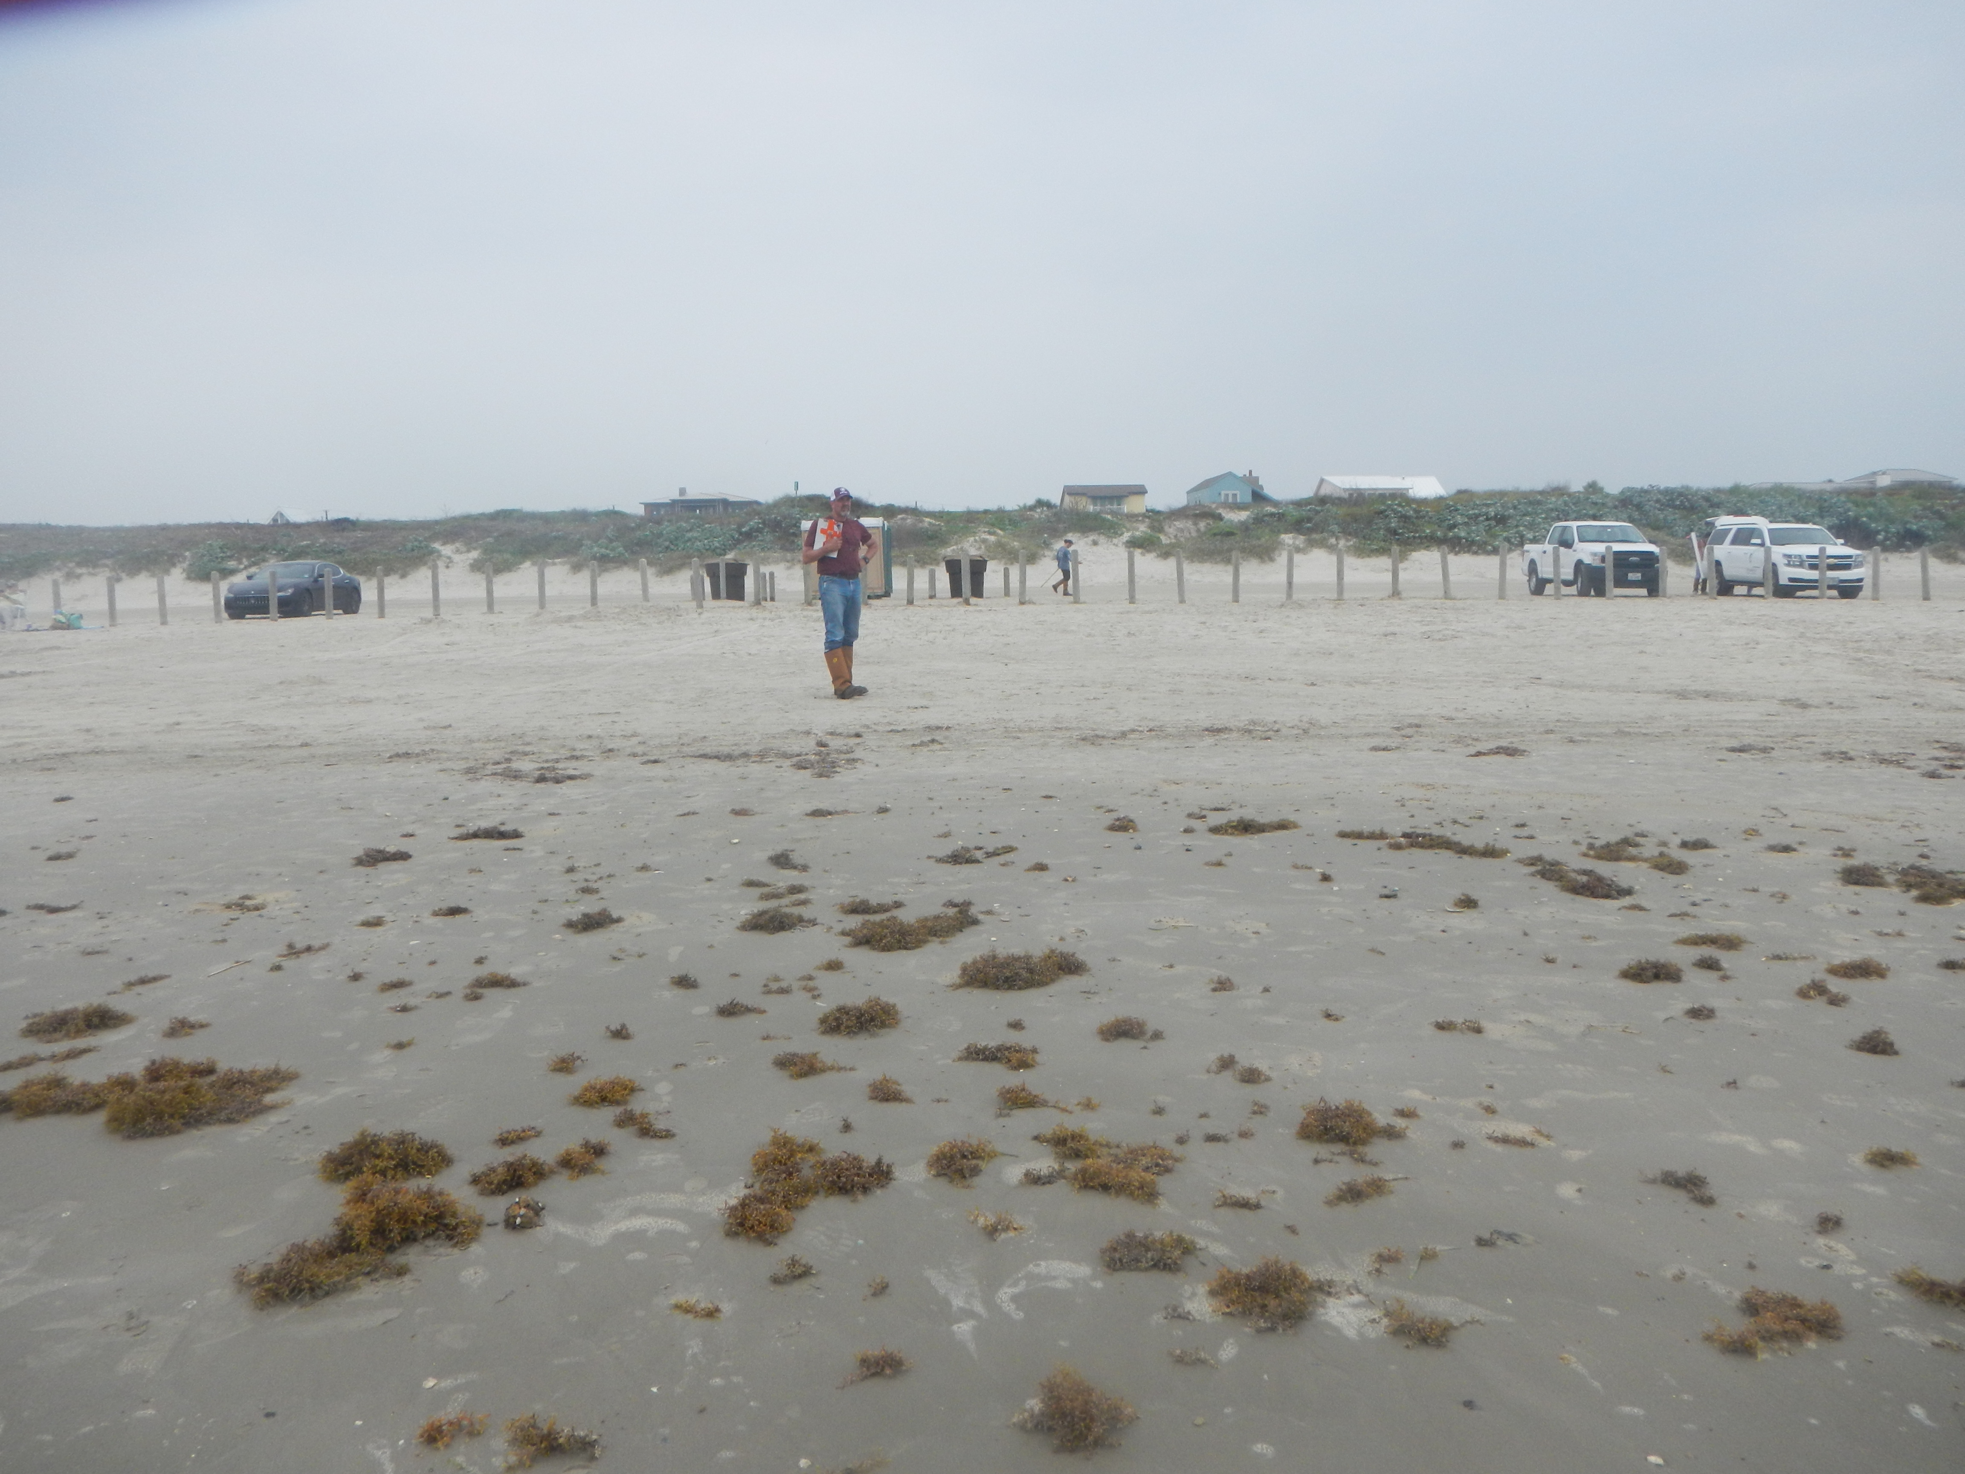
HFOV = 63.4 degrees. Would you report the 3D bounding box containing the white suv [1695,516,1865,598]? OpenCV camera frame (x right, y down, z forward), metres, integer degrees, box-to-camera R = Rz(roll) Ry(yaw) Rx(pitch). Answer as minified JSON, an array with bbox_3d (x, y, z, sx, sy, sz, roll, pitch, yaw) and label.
[{"bbox_3d":[21.373,-4.736,42.496,2.060,1.970,5.250,0,6,0],"label":"white suv"}]

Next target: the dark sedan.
[{"bbox_3d":[-18.497,-3.974,42.855,1.960,1.460,4.950,0,6,1],"label":"dark sedan"}]

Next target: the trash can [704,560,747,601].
[{"bbox_3d":[-7.194,-4.435,44.737,1.170,1.150,1.100,0,6,0],"label":"trash can"}]

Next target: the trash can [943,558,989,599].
[{"bbox_3d":[-0.490,-4.514,44.937,1.170,1.150,1.100,0,6,0],"label":"trash can"}]

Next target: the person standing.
[{"bbox_3d":[-1.213,-1.253,13.802,0.550,1.800,0.420,-3,7,-25],"label":"person standing"}]

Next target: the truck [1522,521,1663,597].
[{"bbox_3d":[16.286,-4.726,42.415,2.060,1.950,5.850,0,6,1],"label":"truck"}]

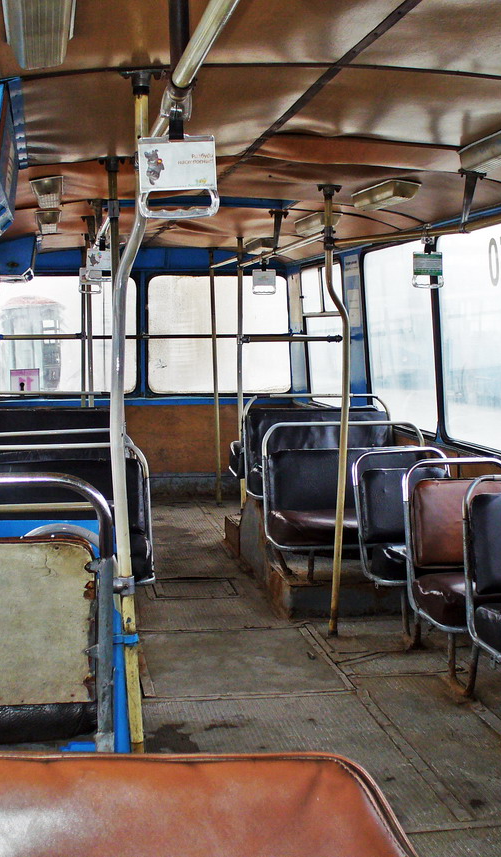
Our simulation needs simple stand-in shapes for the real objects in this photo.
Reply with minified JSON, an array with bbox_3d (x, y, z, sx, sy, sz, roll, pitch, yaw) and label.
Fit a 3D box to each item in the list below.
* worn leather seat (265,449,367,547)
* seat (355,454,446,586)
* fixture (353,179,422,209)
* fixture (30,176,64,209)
[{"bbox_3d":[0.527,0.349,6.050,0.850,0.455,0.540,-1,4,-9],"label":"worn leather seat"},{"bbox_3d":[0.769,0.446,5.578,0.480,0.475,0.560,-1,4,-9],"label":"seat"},{"bbox_3d":[0.554,-0.954,5.071,0.130,0.070,0.610,7,3,-9],"label":"fixture"},{"bbox_3d":[-0.822,-0.951,4.965,0.130,0.070,0.630,-9,6,-8],"label":"fixture"}]

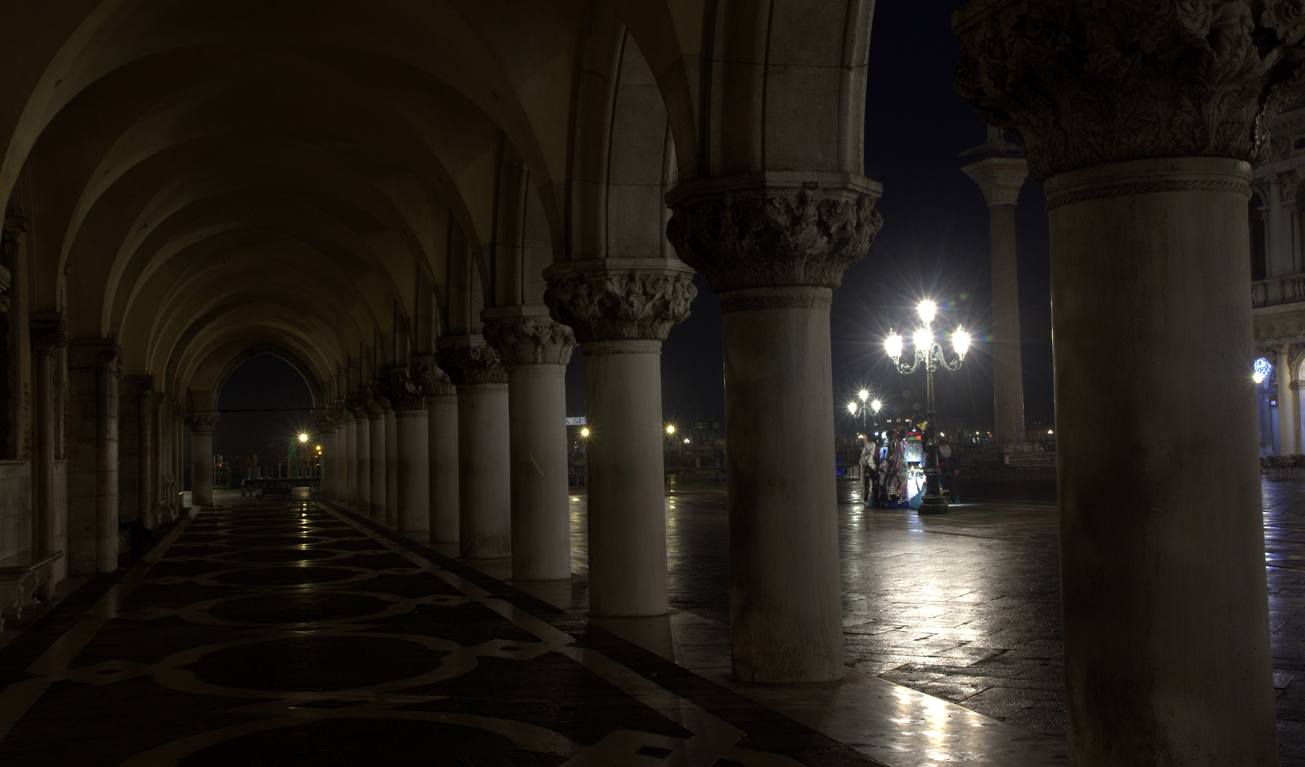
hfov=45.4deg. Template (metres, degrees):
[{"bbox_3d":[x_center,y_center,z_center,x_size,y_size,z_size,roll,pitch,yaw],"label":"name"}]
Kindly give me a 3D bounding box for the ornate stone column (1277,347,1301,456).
[{"bbox_3d":[29.696,0.845,73.110,0.850,5.192,0.850,-1,-3,-15],"label":"ornate stone column"}]

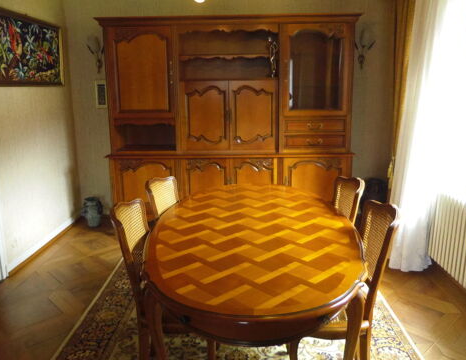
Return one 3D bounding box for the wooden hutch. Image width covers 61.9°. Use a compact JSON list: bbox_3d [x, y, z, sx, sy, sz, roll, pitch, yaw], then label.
[{"bbox_3d":[-0.040,-0.548,4.109,2.530,2.165,0.490,0,13,1],"label":"wooden hutch"}]

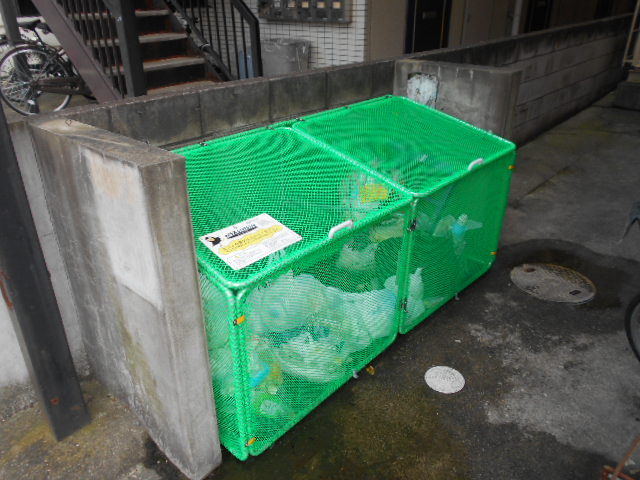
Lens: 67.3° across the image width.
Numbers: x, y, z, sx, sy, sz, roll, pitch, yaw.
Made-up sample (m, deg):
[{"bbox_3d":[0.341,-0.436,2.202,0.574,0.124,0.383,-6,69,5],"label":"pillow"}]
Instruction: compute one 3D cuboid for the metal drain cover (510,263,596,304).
[{"bbox_3d":[1.282,0.244,2.653,0.428,0.030,0.428,-2,27,1],"label":"metal drain cover"}]

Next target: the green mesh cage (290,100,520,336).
[{"bbox_3d":[0.430,-0.201,2.630,0.773,0.871,0.904,22,33,40],"label":"green mesh cage"}]

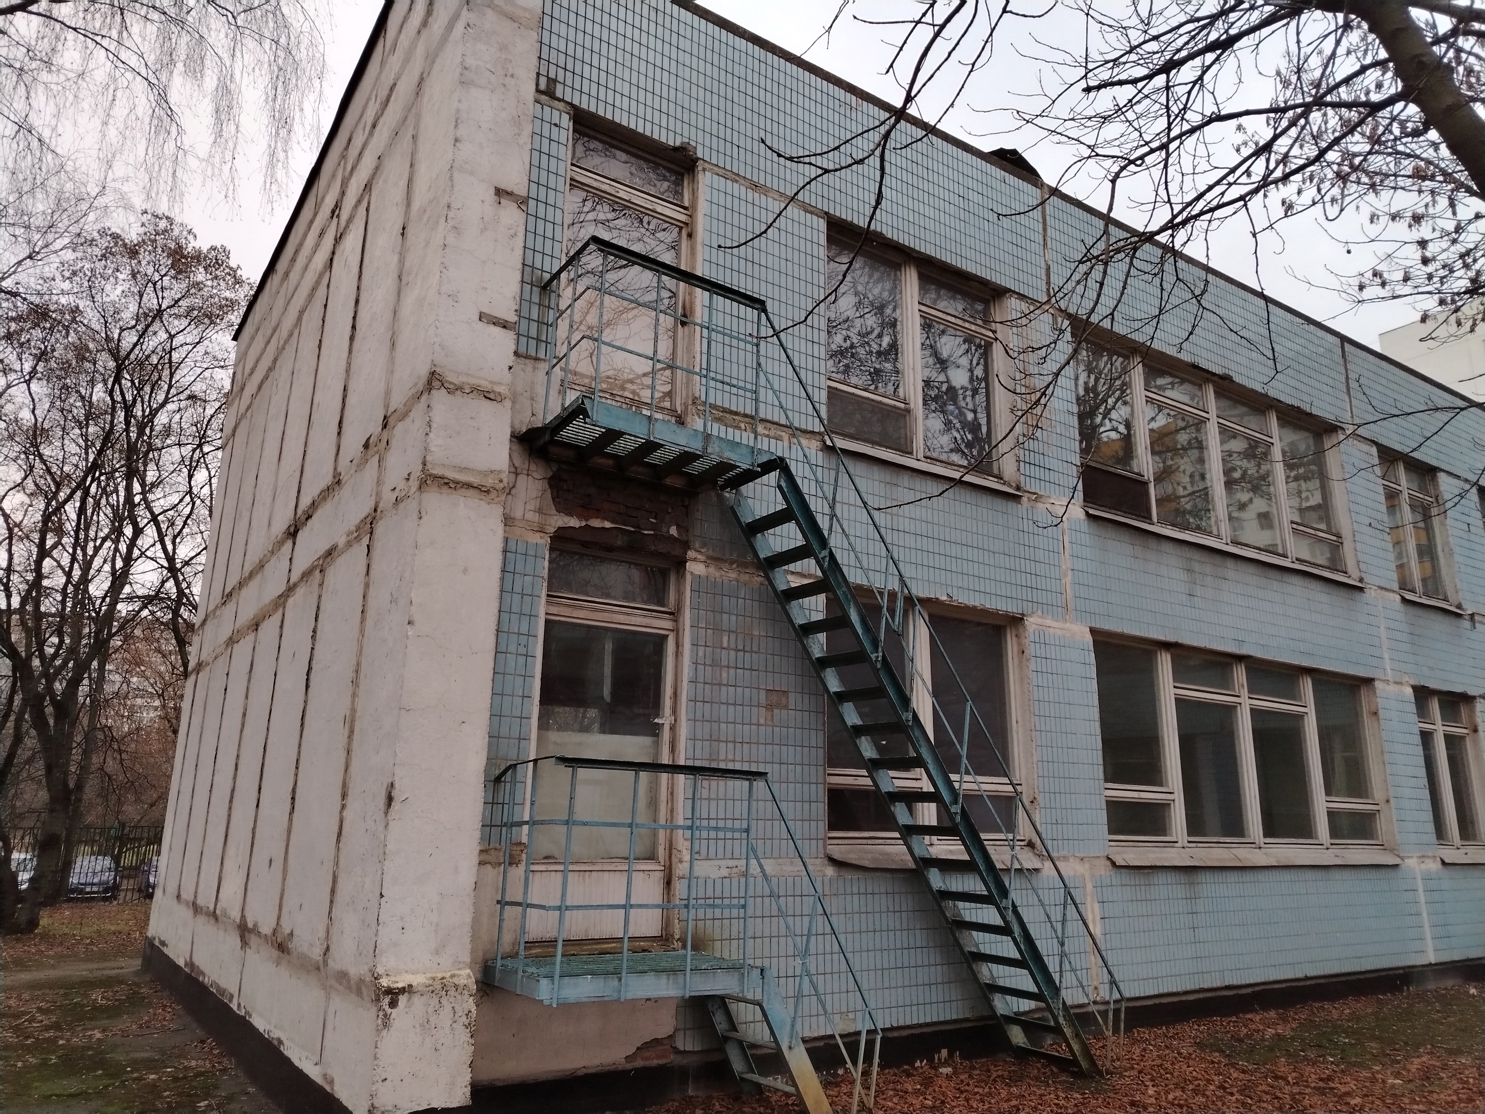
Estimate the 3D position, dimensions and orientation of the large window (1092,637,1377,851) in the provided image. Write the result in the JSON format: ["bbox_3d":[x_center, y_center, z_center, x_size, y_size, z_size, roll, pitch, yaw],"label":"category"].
[{"bbox_3d":[5.409,2.114,11.113,5.250,1.980,0.150,10,-18,-32],"label":"large window"}]

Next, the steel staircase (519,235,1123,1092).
[{"bbox_3d":[0.727,0.960,7.412,4.760,5.390,0.830,10,-18,-32],"label":"steel staircase"}]

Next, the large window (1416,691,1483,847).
[{"bbox_3d":[9.188,2.795,13.535,1.730,1.990,0.150,10,-18,-32],"label":"large window"}]

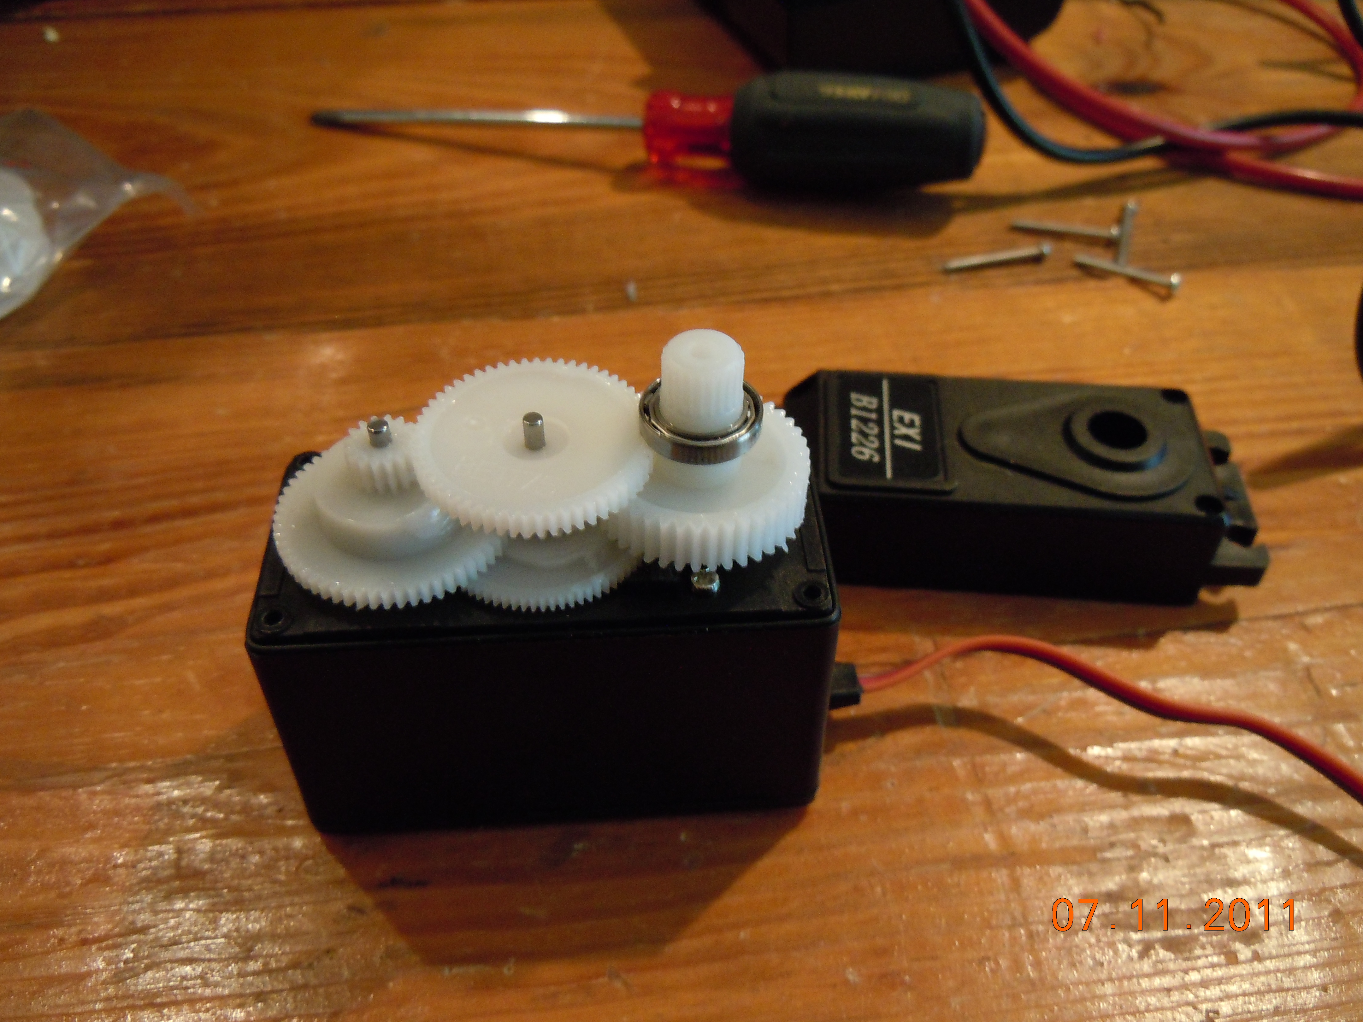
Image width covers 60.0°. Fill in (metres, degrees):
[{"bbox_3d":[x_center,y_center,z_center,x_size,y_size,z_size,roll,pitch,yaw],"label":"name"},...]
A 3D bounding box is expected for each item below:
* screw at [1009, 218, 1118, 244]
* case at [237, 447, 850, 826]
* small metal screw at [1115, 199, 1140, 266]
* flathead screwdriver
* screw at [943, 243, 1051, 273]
[{"bbox_3d":[0.076,-0.055,0.233,0.020,0.003,0.003,8,47,9],"label":"screw"},{"bbox_3d":[-0.014,0.015,0.142,0.060,0.037,0.029,-3,47,-3],"label":"case"},{"bbox_3d":[0.087,-0.055,0.232,0.003,0.003,0.021,15,50,13],"label":"small metal screw"},{"bbox_3d":[-0.012,-0.080,0.247,0.145,0.024,0.024,6,47,13],"label":"flathead screwdriver"},{"bbox_3d":[0.061,-0.048,0.226,0.021,0.003,0.003,-10,47,-7],"label":"screw"}]

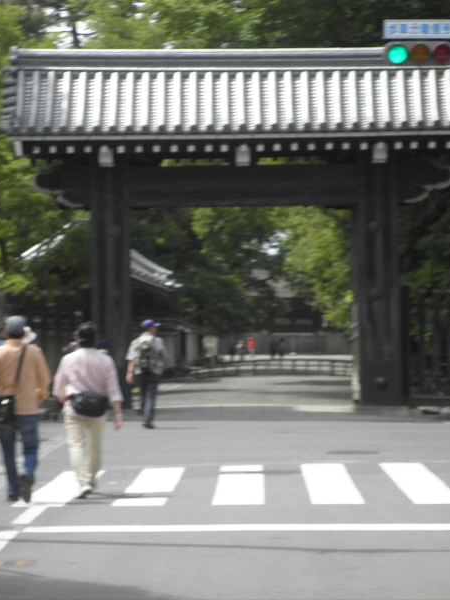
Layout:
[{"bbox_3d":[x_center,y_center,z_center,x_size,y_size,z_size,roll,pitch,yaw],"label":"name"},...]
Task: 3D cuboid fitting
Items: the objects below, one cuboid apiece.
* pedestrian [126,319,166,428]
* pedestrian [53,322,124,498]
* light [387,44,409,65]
[{"bbox_3d":[-1.223,1.153,38.900,0.600,1.699,0.500,-1,-1,11],"label":"pedestrian"},{"bbox_3d":[-1.296,1.040,23.700,0.640,1.662,0.500,0,-1,3],"label":"pedestrian"},{"bbox_3d":[2.815,-3.983,40.500,0.360,0.350,0.270,0,-1,2],"label":"light"}]

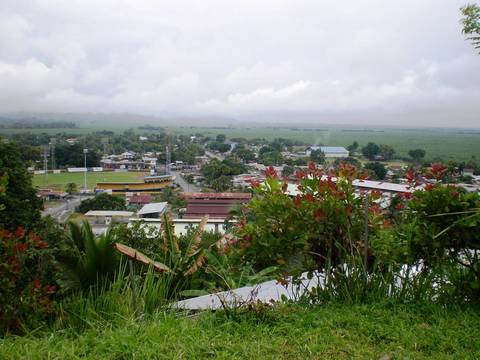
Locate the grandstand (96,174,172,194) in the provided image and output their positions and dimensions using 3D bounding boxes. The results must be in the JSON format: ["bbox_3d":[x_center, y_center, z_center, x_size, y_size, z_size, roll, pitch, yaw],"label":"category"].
[{"bbox_3d":[-58.071,2.993,294.181,43.000,8.000,13.000,-2,7,-27],"label":"grandstand"}]

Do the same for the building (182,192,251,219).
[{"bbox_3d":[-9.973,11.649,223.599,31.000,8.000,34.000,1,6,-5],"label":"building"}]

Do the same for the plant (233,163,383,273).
[{"bbox_3d":[0.771,0.465,6.200,1.650,1.350,1.300,1,6,0],"label":"plant"}]

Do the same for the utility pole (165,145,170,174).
[{"bbox_3d":[-53.770,-15.196,390.770,3.600,23.400,1.600,6,8,37],"label":"utility pole"}]

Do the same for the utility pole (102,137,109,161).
[{"bbox_3d":[-109.362,-21.519,428.428,4.200,25.500,1.500,-2,7,-25],"label":"utility pole"}]

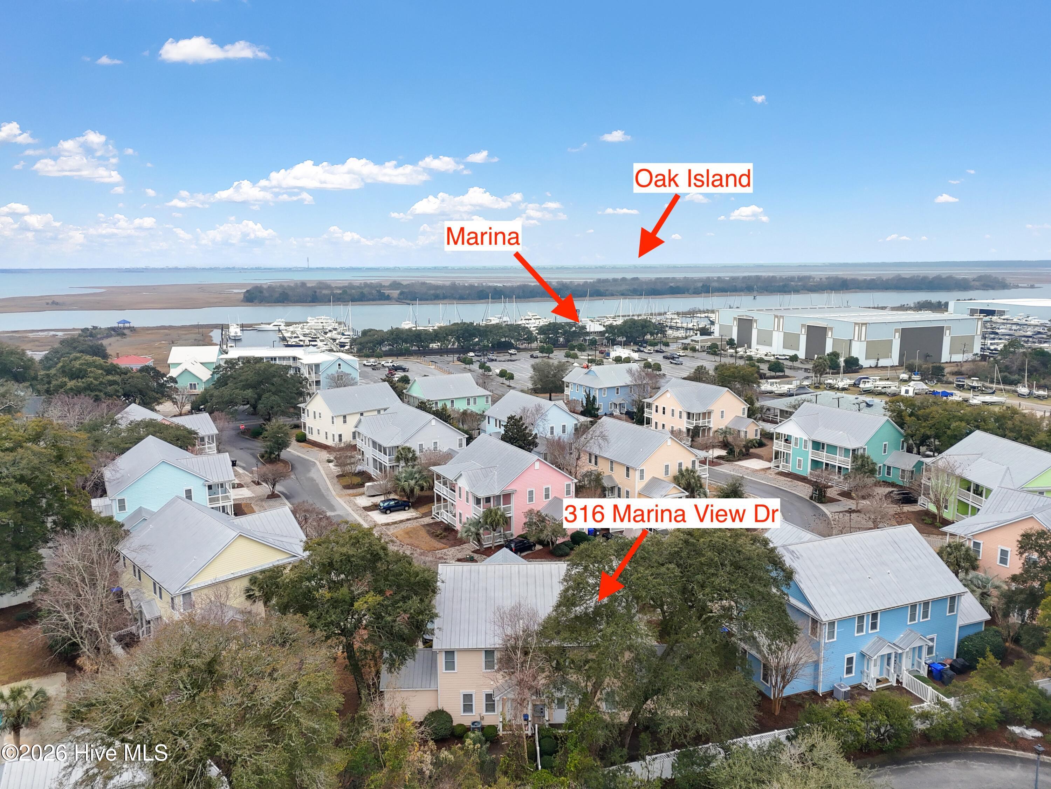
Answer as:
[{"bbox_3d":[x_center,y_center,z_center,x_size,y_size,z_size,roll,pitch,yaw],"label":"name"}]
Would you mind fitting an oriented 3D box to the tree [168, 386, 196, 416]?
[{"bbox_3d":[-77.072,1.549,163.023,5.900,6.700,5.800,-5,11,-26],"label":"tree"}]

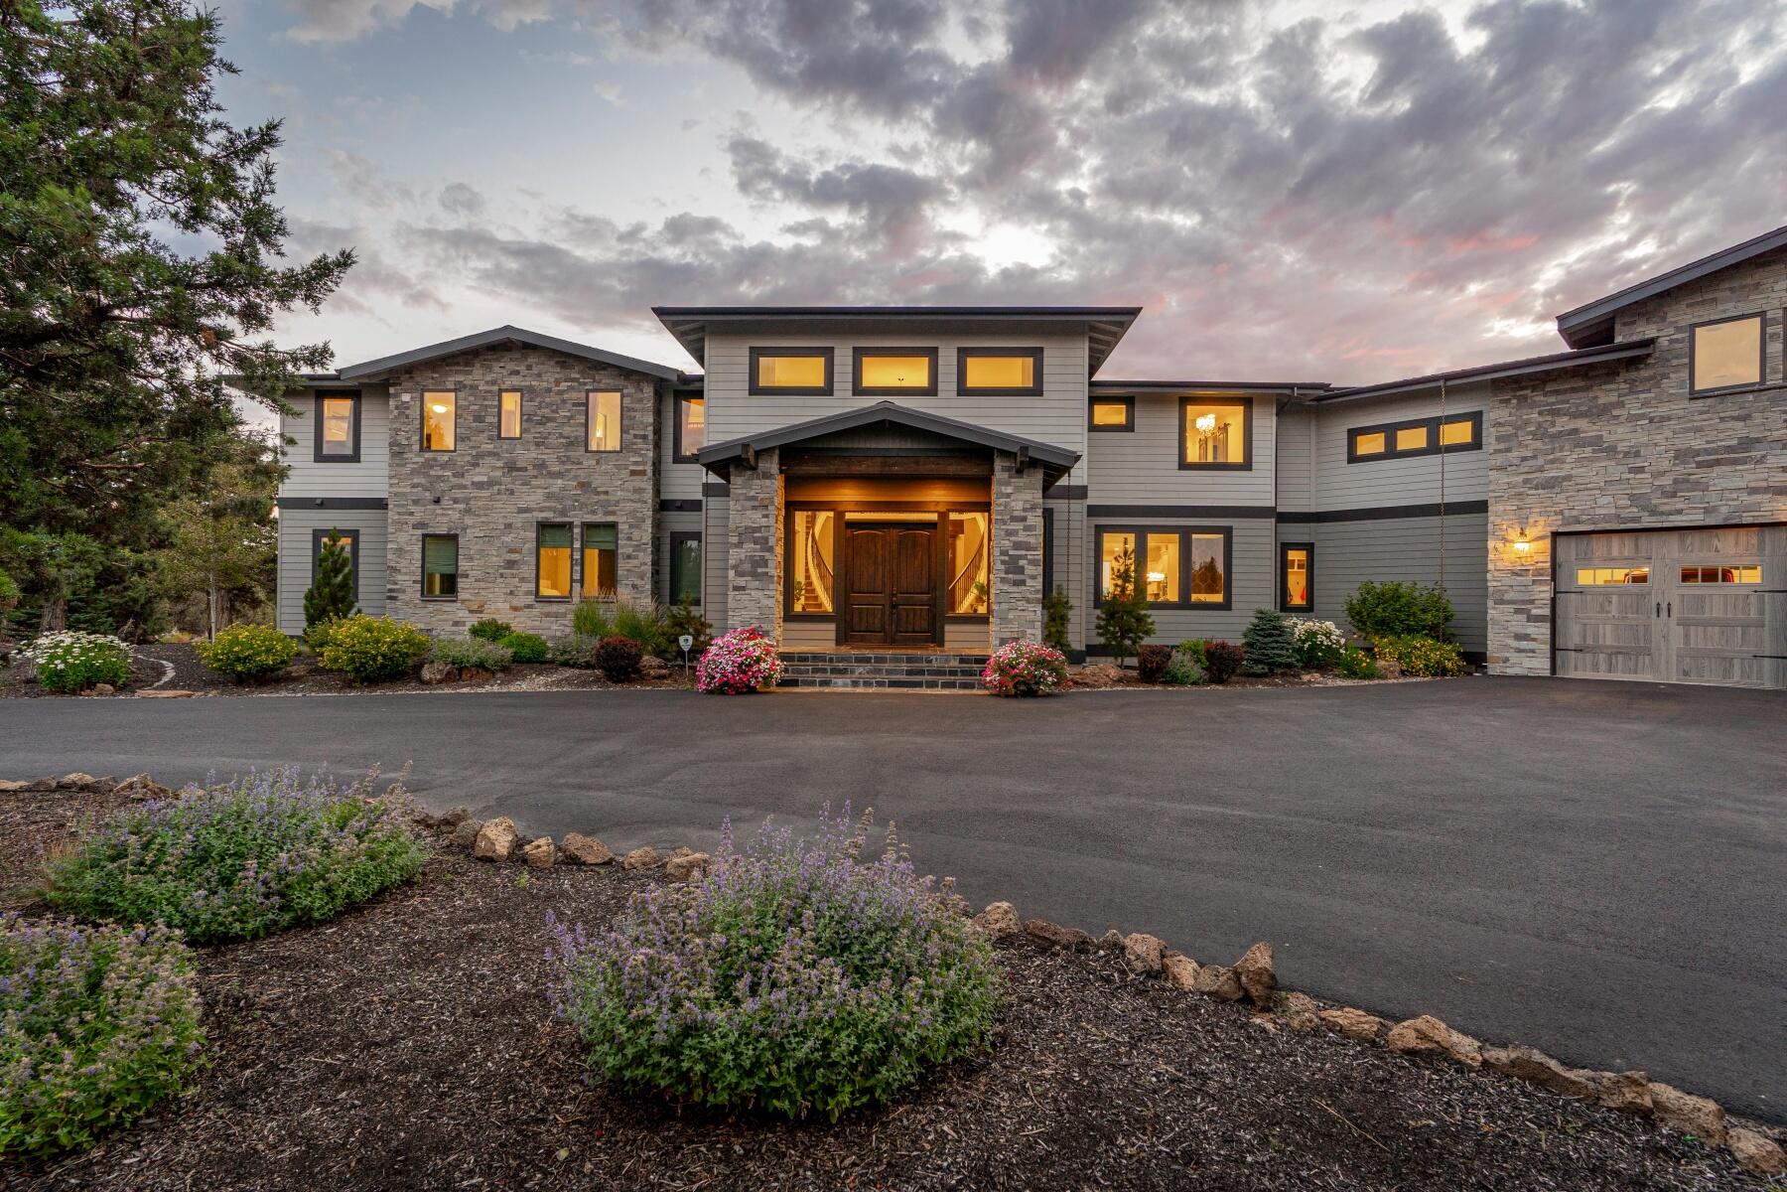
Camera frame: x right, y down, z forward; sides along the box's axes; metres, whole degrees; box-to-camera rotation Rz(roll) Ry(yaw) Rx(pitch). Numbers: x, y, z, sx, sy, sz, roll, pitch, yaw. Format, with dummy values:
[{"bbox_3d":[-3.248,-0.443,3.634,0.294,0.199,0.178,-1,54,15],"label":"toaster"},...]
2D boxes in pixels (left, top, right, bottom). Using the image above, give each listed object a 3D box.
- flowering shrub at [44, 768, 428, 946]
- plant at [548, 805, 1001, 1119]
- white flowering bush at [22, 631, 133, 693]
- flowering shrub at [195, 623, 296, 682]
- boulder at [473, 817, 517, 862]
[{"bbox_3d":[-2.950,1.100,3.700,1.360,0.540,1.320,0,0,0],"label":"flowering shrub"},{"bbox_3d":[-0.375,1.085,2.730,1.480,0.600,1.420,0,0,0],"label":"plant"},{"bbox_3d":[-11.950,0.950,11.650,1.120,0.830,1.160,0,0,45],"label":"white flowering bush"},{"bbox_3d":[-10.800,0.910,13.260,1.300,0.930,1.250,1,0,-39],"label":"flowering shrub"},{"bbox_3d":[-2.120,1.285,4.240,0.220,0.205,0.200,1,0,-27],"label":"boulder"}]

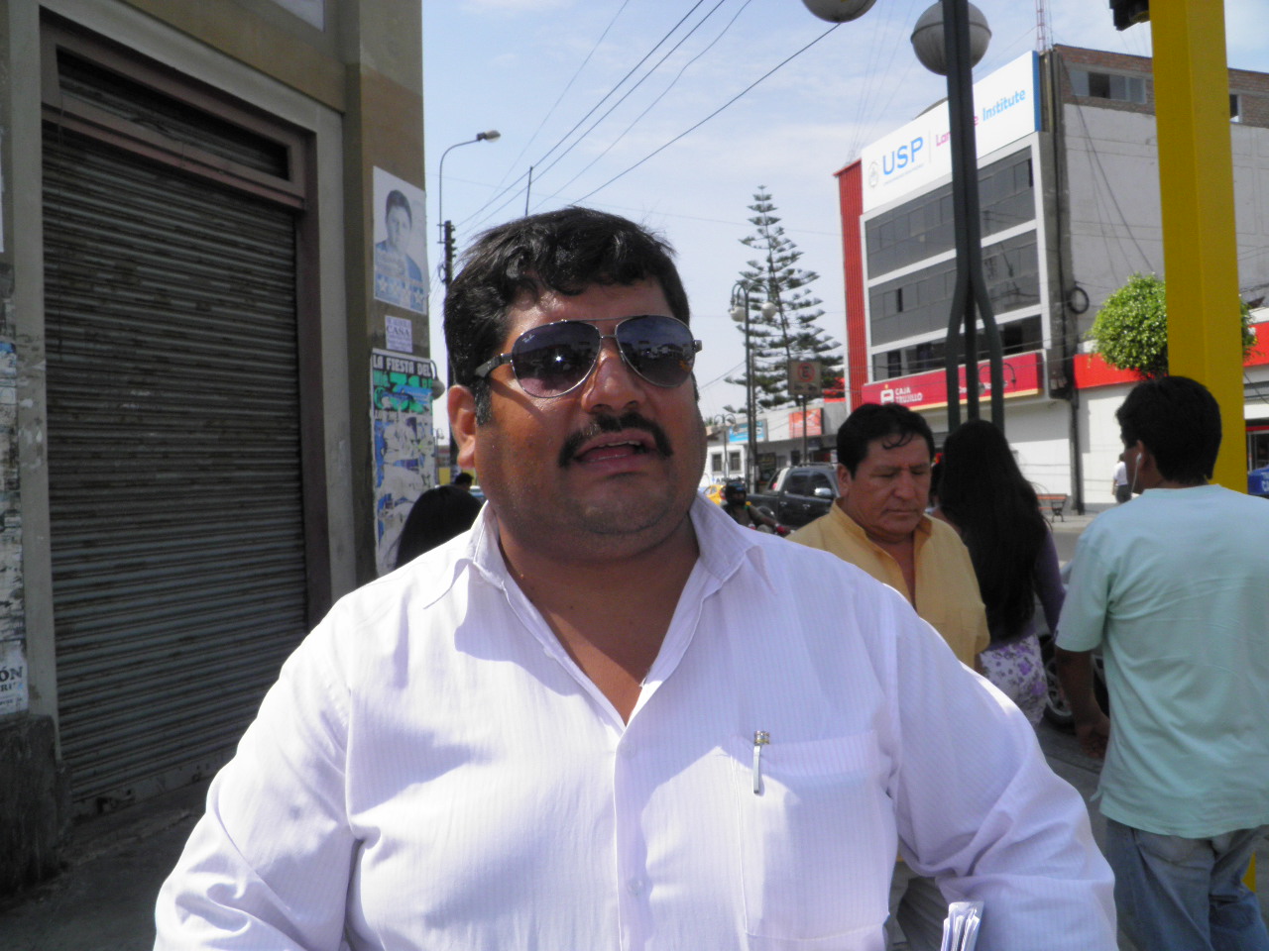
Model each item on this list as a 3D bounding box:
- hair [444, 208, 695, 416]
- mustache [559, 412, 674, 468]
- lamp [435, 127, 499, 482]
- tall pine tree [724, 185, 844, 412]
[{"bbox_3d":[-0.053,-0.123,0.830,0.190,0.185,0.210,-4,-4,-17],"label":"hair"},{"bbox_3d":[-0.012,-0.025,0.735,0.084,0.037,0.030,-4,-4,-17],"label":"mustache"},{"bbox_3d":[-3.597,-2.962,23.500,1.500,9.800,0.360,-2,-1,-21],"label":"lamp"},{"bbox_3d":[8.952,-7.755,62.000,7.200,19.200,7.200,-2,-1,0],"label":"tall pine tree"}]

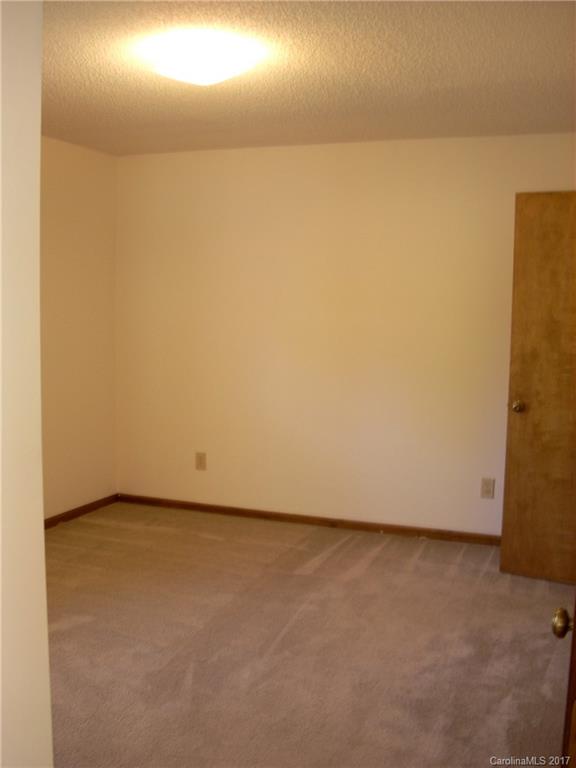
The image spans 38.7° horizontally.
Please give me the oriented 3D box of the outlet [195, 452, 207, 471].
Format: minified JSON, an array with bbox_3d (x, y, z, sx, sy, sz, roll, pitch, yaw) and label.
[{"bbox_3d":[-0.593,0.530,5.575,0.073,0.117,0.010,3,6,21],"label":"outlet"}]

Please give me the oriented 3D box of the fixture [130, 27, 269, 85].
[{"bbox_3d":[-0.344,-1.255,3.210,0.460,0.130,0.460,1,6,0],"label":"fixture"}]

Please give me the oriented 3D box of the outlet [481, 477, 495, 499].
[{"bbox_3d":[1.195,0.627,4.890,0.073,0.117,0.010,3,6,21],"label":"outlet"}]

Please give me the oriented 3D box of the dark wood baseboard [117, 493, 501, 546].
[{"bbox_3d":[0.105,0.885,5.335,2.850,0.068,0.016,3,6,21],"label":"dark wood baseboard"}]

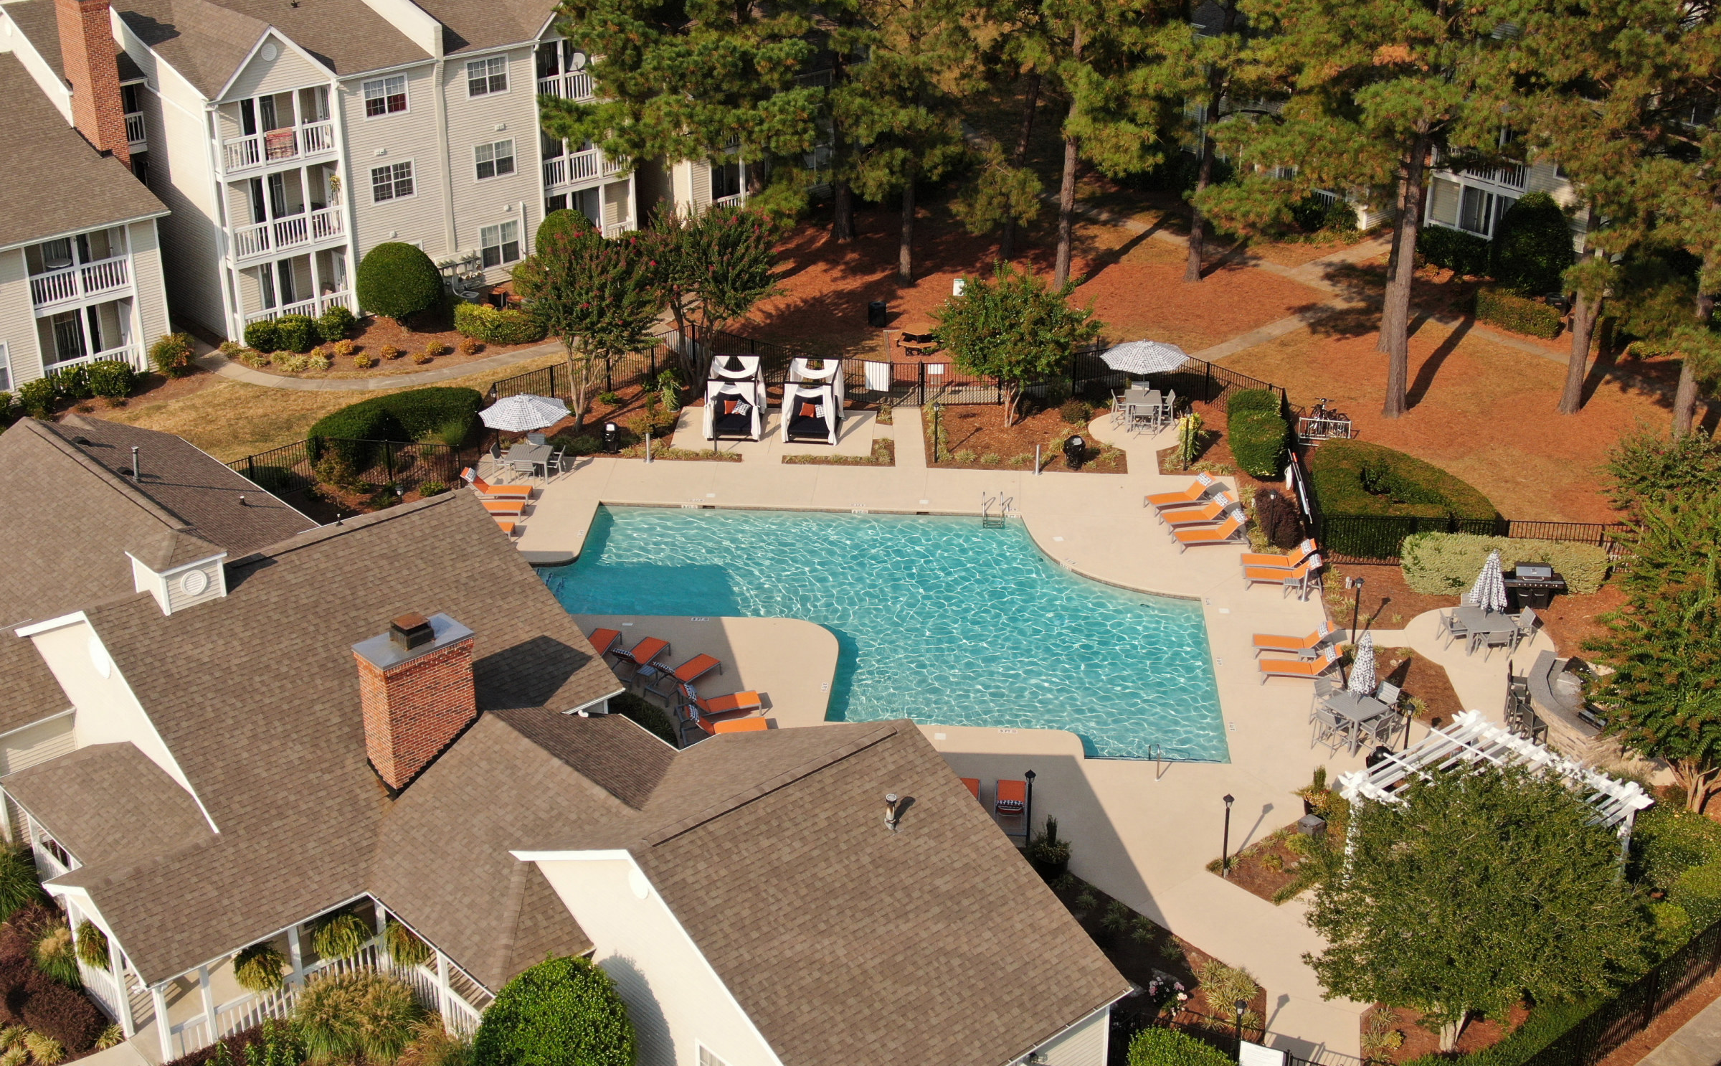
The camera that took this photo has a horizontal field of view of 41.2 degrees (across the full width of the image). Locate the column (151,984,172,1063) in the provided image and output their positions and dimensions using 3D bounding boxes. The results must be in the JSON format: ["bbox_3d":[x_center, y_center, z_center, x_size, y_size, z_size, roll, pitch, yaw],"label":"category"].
[{"bbox_3d":[-12.940,9.306,42.659,0.160,2.350,0.160,-21,33,-37],"label":"column"}]

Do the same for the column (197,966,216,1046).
[{"bbox_3d":[-12.007,8.525,41.972,0.190,2.450,0.190,-20,30,-38],"label":"column"}]

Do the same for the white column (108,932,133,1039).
[{"bbox_3d":[-14.170,8.706,43.912,0.160,2.350,0.160,-21,33,-37],"label":"white column"}]

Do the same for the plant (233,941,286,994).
[{"bbox_3d":[-11.181,8.076,42.594,0.920,0.920,0.920,0,23,0],"label":"plant"}]

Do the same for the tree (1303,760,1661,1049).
[{"bbox_3d":[10.918,7.114,41.199,6.000,5.300,5.900,0,23,0],"label":"tree"}]

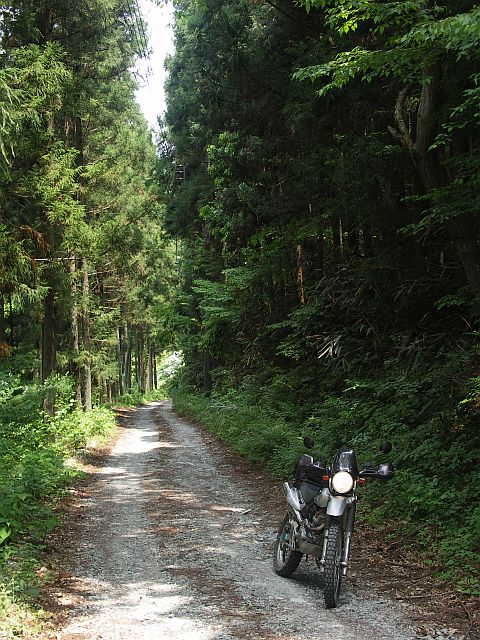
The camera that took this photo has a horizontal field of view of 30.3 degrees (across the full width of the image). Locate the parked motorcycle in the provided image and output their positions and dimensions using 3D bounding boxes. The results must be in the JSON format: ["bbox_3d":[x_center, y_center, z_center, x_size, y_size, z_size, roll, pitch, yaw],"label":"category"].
[{"bbox_3d":[0.615,1.645,7.600,0.830,1.290,2.050,6,-5,-12],"label":"parked motorcycle"}]

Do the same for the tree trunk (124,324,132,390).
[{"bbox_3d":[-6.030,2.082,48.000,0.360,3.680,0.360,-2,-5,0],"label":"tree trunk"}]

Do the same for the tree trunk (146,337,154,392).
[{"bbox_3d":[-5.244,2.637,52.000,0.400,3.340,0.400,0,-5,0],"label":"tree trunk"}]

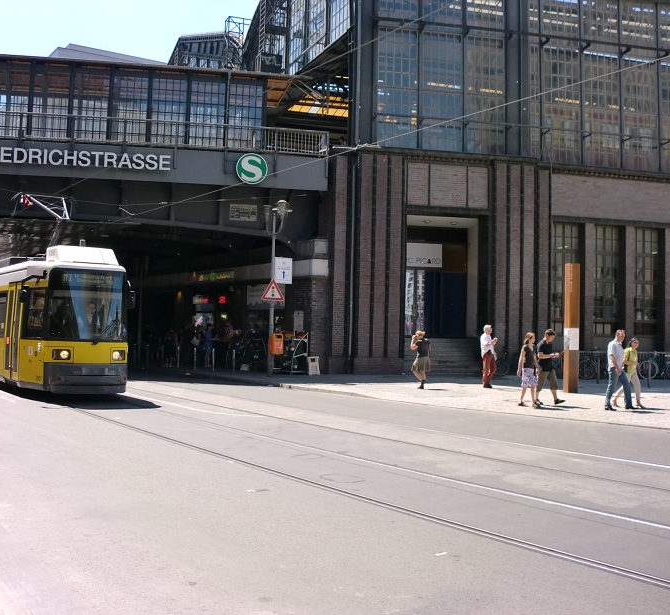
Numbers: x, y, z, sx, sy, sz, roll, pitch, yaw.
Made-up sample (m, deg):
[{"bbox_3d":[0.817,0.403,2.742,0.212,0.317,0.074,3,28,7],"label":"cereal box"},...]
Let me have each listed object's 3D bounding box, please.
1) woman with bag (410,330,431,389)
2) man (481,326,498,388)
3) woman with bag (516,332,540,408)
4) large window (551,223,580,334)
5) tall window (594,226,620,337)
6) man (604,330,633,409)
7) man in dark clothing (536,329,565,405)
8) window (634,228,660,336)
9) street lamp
[{"bbox_3d":[2.392,1.461,23.200,0.550,1.650,0.500,3,-3,-37],"label":"woman with bag"},{"bbox_3d":[4.388,1.396,23.631,0.480,1.790,0.500,1,-2,5],"label":"man"},{"bbox_3d":[4.202,1.375,18.100,0.480,1.660,0.500,-1,-3,41],"label":"woman with bag"},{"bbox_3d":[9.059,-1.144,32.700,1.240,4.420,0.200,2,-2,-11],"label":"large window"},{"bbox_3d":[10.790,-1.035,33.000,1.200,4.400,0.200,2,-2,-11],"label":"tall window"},{"bbox_3d":[6.241,1.356,18.230,0.640,1.750,0.520,1,-2,13],"label":"man"},{"bbox_3d":[4.912,1.350,18.900,0.620,1.760,0.530,0,-2,24],"label":"man in dark clothing"},{"bbox_3d":[12.303,-1.029,32.800,1.200,4.250,0.180,2,-2,-13],"label":"window"},{"bbox_3d":[-2.133,-0.668,28.905,0.600,6.100,1.200,2,-2,-26],"label":"street lamp"}]

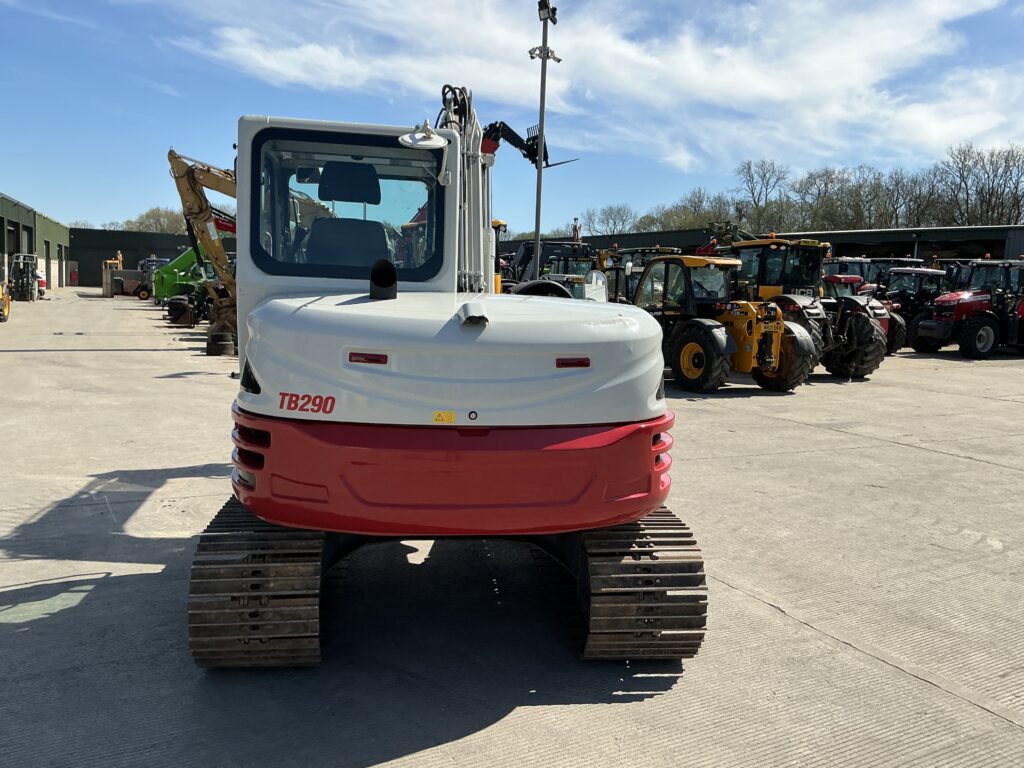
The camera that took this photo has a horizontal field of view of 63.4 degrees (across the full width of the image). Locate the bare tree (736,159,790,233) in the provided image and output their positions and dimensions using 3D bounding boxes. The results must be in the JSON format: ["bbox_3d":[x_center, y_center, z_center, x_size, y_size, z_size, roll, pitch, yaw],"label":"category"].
[{"bbox_3d":[21.861,-13.099,73.881,5.200,13.700,5.200,2,7,0],"label":"bare tree"}]

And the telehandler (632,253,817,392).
[{"bbox_3d":[3.524,-1.282,16.648,2.300,2.480,4.800,-1,8,-27],"label":"telehandler"}]

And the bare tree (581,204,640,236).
[{"bbox_3d":[10.891,-14.623,93.886,6.800,11.240,6.800,2,7,0],"label":"bare tree"}]

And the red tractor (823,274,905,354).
[{"bbox_3d":[11.494,-2.461,28.190,2.100,2.650,4.200,0,7,-13],"label":"red tractor"}]

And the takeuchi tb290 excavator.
[{"bbox_3d":[-0.513,-0.647,6.138,2.280,3.420,6.100,1,7,-7],"label":"takeuchi tb290 excavator"}]

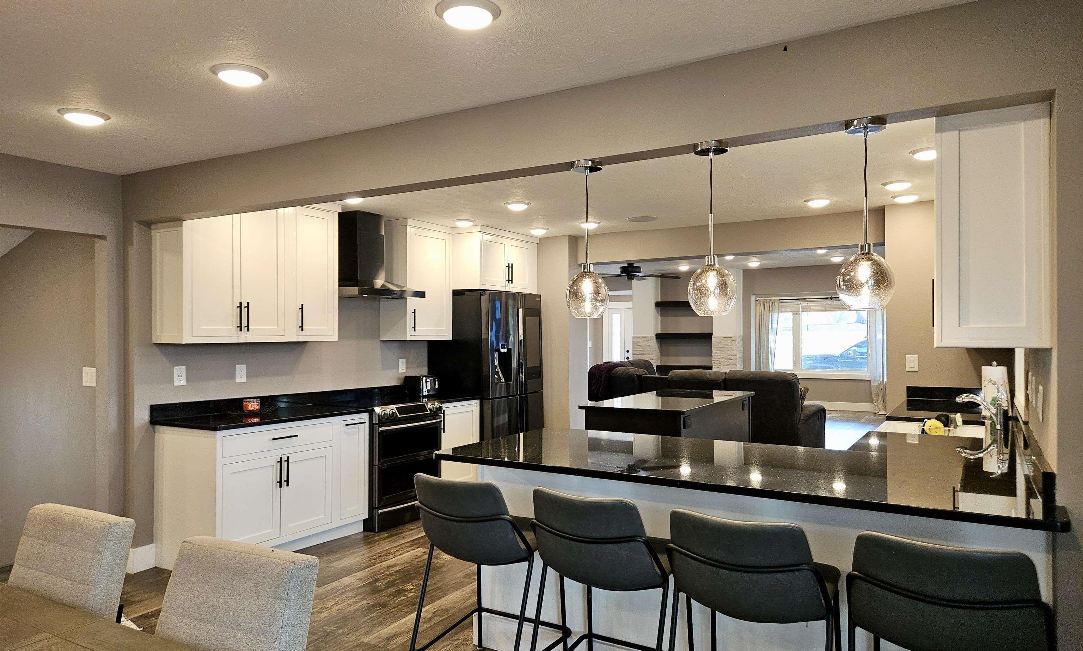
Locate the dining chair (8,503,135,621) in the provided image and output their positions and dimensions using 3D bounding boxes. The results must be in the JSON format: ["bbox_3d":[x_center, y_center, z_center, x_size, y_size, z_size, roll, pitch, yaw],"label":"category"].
[{"bbox_3d":[-1.614,1.046,2.144,0.455,0.880,0.580,-1,-1,27],"label":"dining chair"}]

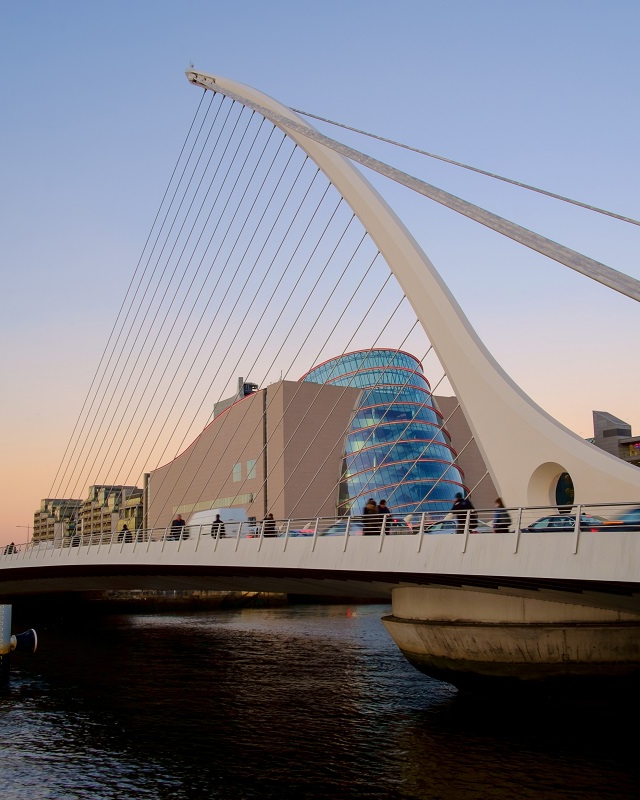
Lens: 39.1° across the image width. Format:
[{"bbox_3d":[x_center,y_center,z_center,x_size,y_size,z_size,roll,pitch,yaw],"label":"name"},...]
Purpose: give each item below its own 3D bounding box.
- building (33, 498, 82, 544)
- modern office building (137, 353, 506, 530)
[{"bbox_3d":[-105.303,56.971,376.086,18.500,32.600,41.000,5,-12,-32],"label":"building"},{"bbox_3d":[3.788,18.758,242.106,65.360,54.404,103.716,5,-12,-32],"label":"modern office building"}]

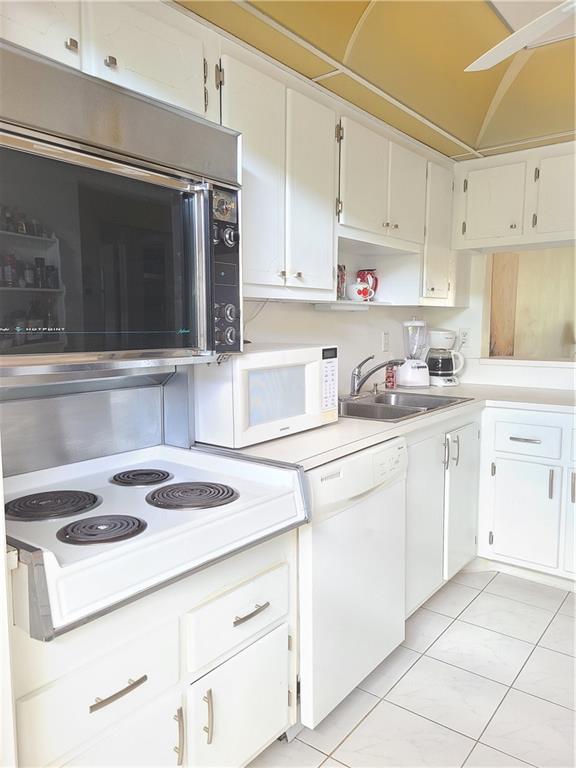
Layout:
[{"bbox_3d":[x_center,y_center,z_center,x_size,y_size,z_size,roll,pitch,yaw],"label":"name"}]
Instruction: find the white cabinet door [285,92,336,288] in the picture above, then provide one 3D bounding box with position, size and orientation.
[{"bbox_3d":[0.075,-0.672,2.065,0.030,0.650,0.303,5,8,37],"label":"white cabinet door"}]

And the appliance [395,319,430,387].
[{"bbox_3d":[0.717,-0.180,3.344,0.180,0.390,0.190,-2,7,-20],"label":"appliance"}]

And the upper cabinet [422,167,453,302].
[{"bbox_3d":[0.677,-0.807,3.141,0.310,0.676,0.320,5,8,37],"label":"upper cabinet"}]

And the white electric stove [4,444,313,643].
[{"bbox_3d":[-0.382,0.309,1.400,0.532,0.156,0.773,5,8,37],"label":"white electric stove"}]

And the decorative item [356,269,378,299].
[{"bbox_3d":[0.387,-0.476,2.805,0.115,0.155,0.090,0,6,0],"label":"decorative item"}]

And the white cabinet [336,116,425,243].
[{"bbox_3d":[0.328,-0.885,2.675,0.310,0.412,0.805,5,8,37],"label":"white cabinet"}]

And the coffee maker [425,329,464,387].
[{"bbox_3d":[0.888,-0.157,3.455,0.190,0.330,0.230,-4,7,-33],"label":"coffee maker"}]

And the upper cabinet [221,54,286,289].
[{"bbox_3d":[-0.225,-0.675,1.972,0.310,0.671,0.313,5,8,37],"label":"upper cabinet"}]

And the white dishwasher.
[{"bbox_3d":[0.026,0.589,2.091,0.590,0.785,0.610,5,8,37],"label":"white dishwasher"}]

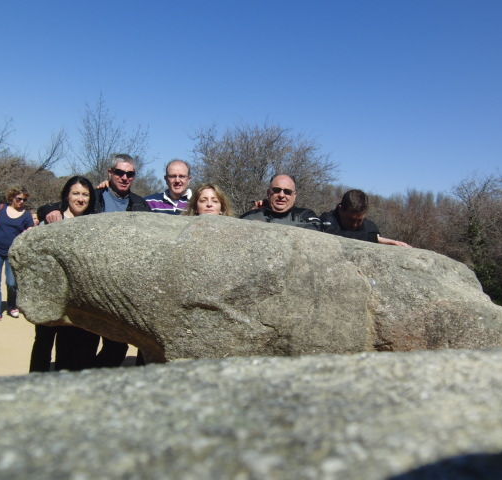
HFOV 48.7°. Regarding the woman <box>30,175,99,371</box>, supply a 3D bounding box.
[{"bbox_3d":[-1.179,0.398,3.476,0.470,1.593,0.360,4,2,-9],"label":"woman"}]

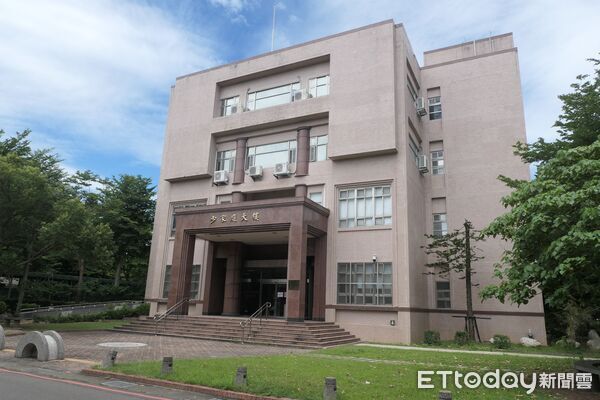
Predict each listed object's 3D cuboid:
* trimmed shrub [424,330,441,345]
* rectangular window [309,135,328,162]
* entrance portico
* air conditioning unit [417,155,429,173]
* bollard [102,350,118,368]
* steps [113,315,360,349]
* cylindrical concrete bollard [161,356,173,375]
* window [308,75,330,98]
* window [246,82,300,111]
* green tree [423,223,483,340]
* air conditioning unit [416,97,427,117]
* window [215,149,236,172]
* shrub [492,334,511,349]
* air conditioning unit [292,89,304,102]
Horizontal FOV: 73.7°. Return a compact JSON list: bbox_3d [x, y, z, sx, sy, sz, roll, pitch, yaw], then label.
[{"bbox_3d":[6.367,6.612,19.265,0.700,0.620,0.700,-5,-16,26],"label":"trimmed shrub"},{"bbox_3d":[1.107,-2.975,23.315,1.400,1.559,0.130,-5,-16,26],"label":"rectangular window"},{"bbox_3d":[-2.886,3.388,21.724,8.269,5.735,3.128,-5,-16,26],"label":"entrance portico"},{"bbox_3d":[7.648,-2.256,24.765,0.325,0.742,0.870,-5,-16,26],"label":"air conditioning unit"},{"bbox_3d":[-4.461,3.749,9.419,0.230,0.370,0.230,24,-14,-18],"label":"bollard"},{"bbox_3d":[-3.144,6.461,20.260,11.264,0.777,5.220,-5,-16,26],"label":"steps"},{"bbox_3d":[-2.951,3.670,8.916,0.230,0.370,0.230,7,-15,-16],"label":"cylindrical concrete bollard"},{"bbox_3d":[1.277,-6.765,24.216,1.420,1.380,0.130,-5,-16,26],"label":"window"},{"bbox_3d":[-1.831,-6.699,26.415,4.094,1.456,0.150,-5,-16,26],"label":"window"},{"bbox_3d":[8.500,4.392,22.090,3.132,6.531,2.784,-5,-16,26],"label":"green tree"},{"bbox_3d":[7.502,-5.866,24.699,0.330,0.640,0.820,-5,-16,26],"label":"air conditioning unit"},{"bbox_3d":[-4.999,-2.542,26.890,1.577,1.604,0.150,-5,-16,26],"label":"window"},{"bbox_3d":[9.372,6.568,18.635,0.780,0.620,0.780,-5,-16,26],"label":"shrub"},{"bbox_3d":[-0.059,-6.494,25.146,0.780,0.600,0.300,-5,-16,26],"label":"air conditioning unit"}]

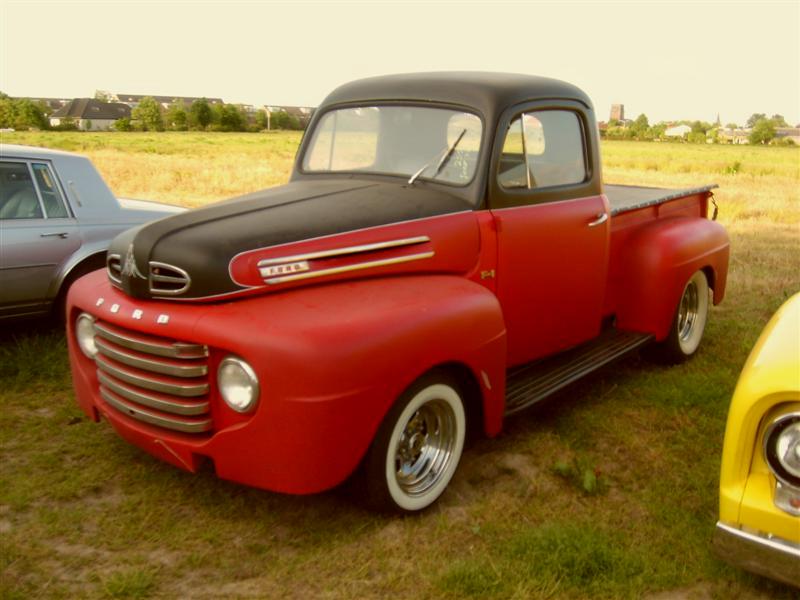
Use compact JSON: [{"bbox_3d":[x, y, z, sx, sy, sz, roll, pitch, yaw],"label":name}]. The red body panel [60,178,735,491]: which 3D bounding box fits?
[{"bbox_3d":[0.397,-0.169,4.806,1.880,0.970,4.550,10,17,39],"label":"red body panel"}]

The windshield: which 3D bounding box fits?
[{"bbox_3d":[-0.064,-0.791,4.115,1.100,0.370,0.110,10,-3,39],"label":"windshield"}]

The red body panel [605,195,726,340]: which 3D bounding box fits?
[{"bbox_3d":[1.842,-0.274,5.365,0.420,0.820,1.850,10,17,39],"label":"red body panel"}]

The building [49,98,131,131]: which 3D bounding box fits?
[{"bbox_3d":[-61.417,-36.692,160.000,9.500,6.400,12.500,7,13,27],"label":"building"}]

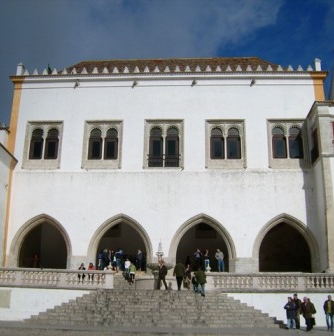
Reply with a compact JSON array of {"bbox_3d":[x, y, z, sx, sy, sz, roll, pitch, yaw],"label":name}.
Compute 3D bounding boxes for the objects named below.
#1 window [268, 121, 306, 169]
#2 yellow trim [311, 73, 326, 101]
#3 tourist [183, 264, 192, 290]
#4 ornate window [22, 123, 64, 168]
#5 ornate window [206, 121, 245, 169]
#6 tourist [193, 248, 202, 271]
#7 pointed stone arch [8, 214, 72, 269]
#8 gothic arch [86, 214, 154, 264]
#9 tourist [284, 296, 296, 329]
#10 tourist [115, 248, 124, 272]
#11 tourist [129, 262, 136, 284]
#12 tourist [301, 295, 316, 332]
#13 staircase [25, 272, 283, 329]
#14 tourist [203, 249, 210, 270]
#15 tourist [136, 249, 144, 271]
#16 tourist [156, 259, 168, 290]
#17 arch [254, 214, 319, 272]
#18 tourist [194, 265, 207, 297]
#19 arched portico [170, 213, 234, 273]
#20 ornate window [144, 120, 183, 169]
[{"bbox_3d":[9.816,-1.903,36.524,3.228,4.101,0.400,0,-15,4],"label":"window"},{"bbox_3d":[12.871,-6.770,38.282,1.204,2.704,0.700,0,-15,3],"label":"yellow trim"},{"bbox_3d":[1.352,7.177,29.836,0.500,1.620,0.420,-14,-21,43],"label":"tourist"},{"bbox_3d":[-10.323,-1.907,38.057,3.186,4.220,0.400,0,-15,4],"label":"ornate window"},{"bbox_3d":[4.716,-1.906,36.172,3.172,4.114,0.400,0,-16,4],"label":"ornate window"},{"bbox_3d":[2.417,7.235,35.365,0.560,1.740,0.420,0,-15,3],"label":"tourist"},{"bbox_3d":[-10.002,6.007,36.573,5.112,4.426,1.000,0,-15,3],"label":"pointed stone arch"},{"bbox_3d":[-3.467,5.850,34.946,4.907,4.560,1.000,0,-16,4],"label":"gothic arch"},{"bbox_3d":[6.495,7.599,23.739,0.620,1.630,0.420,-5,-17,21],"label":"tourist"},{"bbox_3d":[-3.738,7.233,35.500,0.420,1.693,0.550,-3,-16,14],"label":"tourist"},{"bbox_3d":[-2.254,6.827,29.377,0.500,1.420,0.450,-1,-16,7],"label":"tourist"},{"bbox_3d":[7.111,7.346,22.829,0.660,1.650,0.480,-5,-17,21],"label":"tourist"},{"bbox_3d":[-0.512,7.444,26.267,13.700,3.000,6.000,0,-16,4],"label":"staircase"},{"bbox_3d":[3.127,7.253,35.320,0.450,1.670,0.350,-5,-16,20],"label":"tourist"},{"bbox_3d":[-2.132,7.233,35.500,0.550,1.693,0.380,-4,-16,19],"label":"tourist"},{"bbox_3d":[-0.254,6.370,27.034,0.500,1.770,0.550,11,-18,-32],"label":"tourist"},{"bbox_3d":[8.815,5.793,34.076,4.907,4.610,1.000,0,-16,4],"label":"arch"},{"bbox_3d":[2.117,7.100,28.200,0.580,1.781,0.500,3,-15,-8],"label":"tourist"},{"bbox_3d":[2.803,5.952,35.850,5.164,4.513,1.000,0,-15,3],"label":"arched portico"},{"bbox_3d":[-0.222,-1.930,37.295,3.239,4.187,0.400,0,-15,4],"label":"ornate window"}]

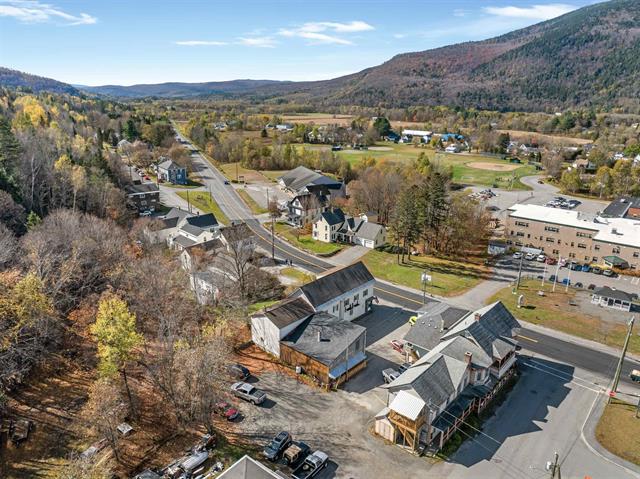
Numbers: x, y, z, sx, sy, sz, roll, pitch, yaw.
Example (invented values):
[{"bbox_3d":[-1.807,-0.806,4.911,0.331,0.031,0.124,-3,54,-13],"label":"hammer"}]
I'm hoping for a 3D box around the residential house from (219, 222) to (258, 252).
[{"bbox_3d":[-26.326,0.243,137.660,8.200,8.900,10.600,14,23,36],"label":"residential house"}]

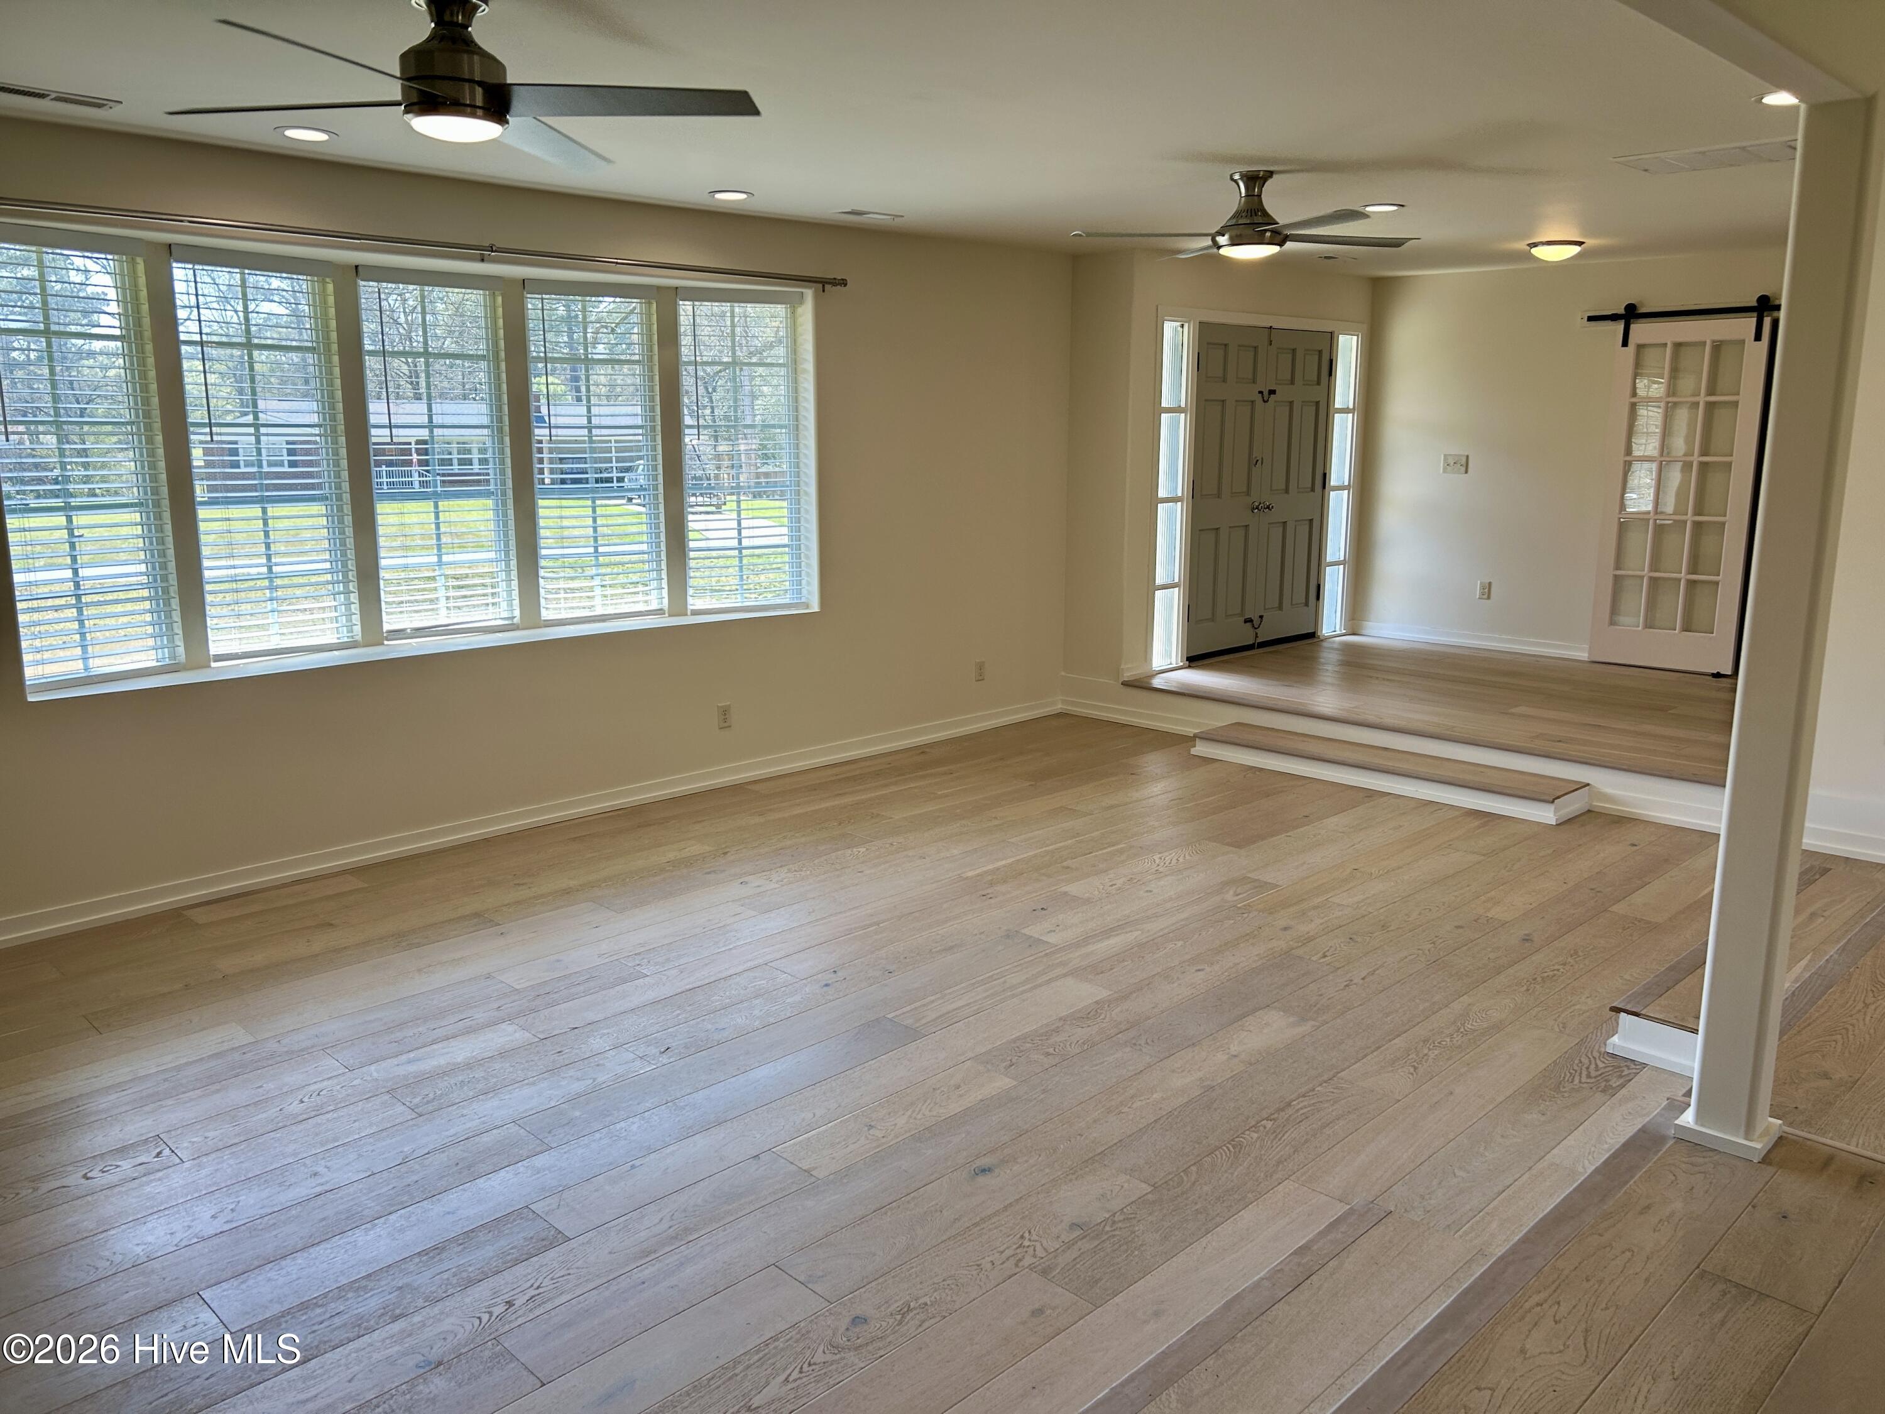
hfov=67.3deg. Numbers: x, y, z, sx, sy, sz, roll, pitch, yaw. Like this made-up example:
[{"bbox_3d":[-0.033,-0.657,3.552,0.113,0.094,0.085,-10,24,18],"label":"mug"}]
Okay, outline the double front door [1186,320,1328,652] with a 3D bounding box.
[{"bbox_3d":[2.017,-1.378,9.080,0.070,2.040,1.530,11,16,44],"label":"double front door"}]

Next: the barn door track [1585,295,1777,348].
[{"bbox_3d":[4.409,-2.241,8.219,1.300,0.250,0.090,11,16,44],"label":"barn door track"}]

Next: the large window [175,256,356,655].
[{"bbox_3d":[-2.567,-0.931,5.433,0.100,1.470,0.640,7,14,33],"label":"large window"}]

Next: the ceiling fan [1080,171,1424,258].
[{"bbox_3d":[1.174,-1.877,5.404,1.320,0.330,1.320,-1,11,-5],"label":"ceiling fan"}]

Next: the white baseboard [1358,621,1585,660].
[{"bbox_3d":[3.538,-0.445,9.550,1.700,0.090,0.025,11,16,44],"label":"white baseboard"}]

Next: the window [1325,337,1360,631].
[{"bbox_3d":[2.719,-1.513,9.770,0.080,2.060,0.300,11,16,44],"label":"window"}]

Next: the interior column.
[{"bbox_3d":[1.678,-0.100,2.819,0.155,2.060,0.170,11,16,44],"label":"interior column"}]

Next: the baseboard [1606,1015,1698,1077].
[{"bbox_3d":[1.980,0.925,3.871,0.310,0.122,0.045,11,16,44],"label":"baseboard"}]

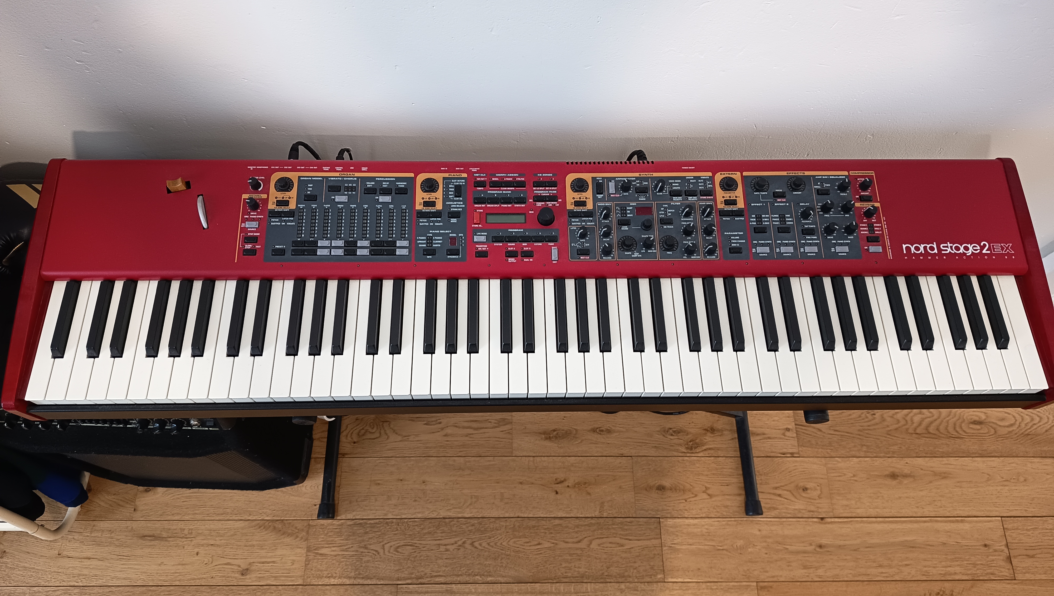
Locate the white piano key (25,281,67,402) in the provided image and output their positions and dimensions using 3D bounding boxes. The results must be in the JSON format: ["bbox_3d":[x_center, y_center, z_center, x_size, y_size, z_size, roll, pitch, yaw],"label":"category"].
[{"bbox_3d":[-0.576,0.053,0.891,0.023,0.020,0.151,0,67,-2],"label":"white piano key"}]

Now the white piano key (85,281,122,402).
[{"bbox_3d":[-0.512,0.053,0.904,0.023,0.021,0.151,0,67,-2],"label":"white piano key"}]

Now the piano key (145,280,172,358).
[{"bbox_3d":[-0.453,0.024,0.895,0.013,0.013,0.099,0,67,-2],"label":"piano key"}]

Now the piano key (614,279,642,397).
[{"bbox_3d":[0.128,0.049,0.918,0.023,0.021,0.151,0,67,-2],"label":"piano key"}]

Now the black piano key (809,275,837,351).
[{"bbox_3d":[0.373,0.018,0.917,0.013,0.013,0.098,0,67,-2],"label":"black piano key"}]

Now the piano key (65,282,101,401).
[{"bbox_3d":[-0.528,0.053,0.893,0.023,0.021,0.151,0,67,-2],"label":"piano key"}]

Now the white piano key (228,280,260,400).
[{"bbox_3d":[-0.340,0.052,0.899,0.023,0.021,0.151,0,67,-2],"label":"white piano key"}]

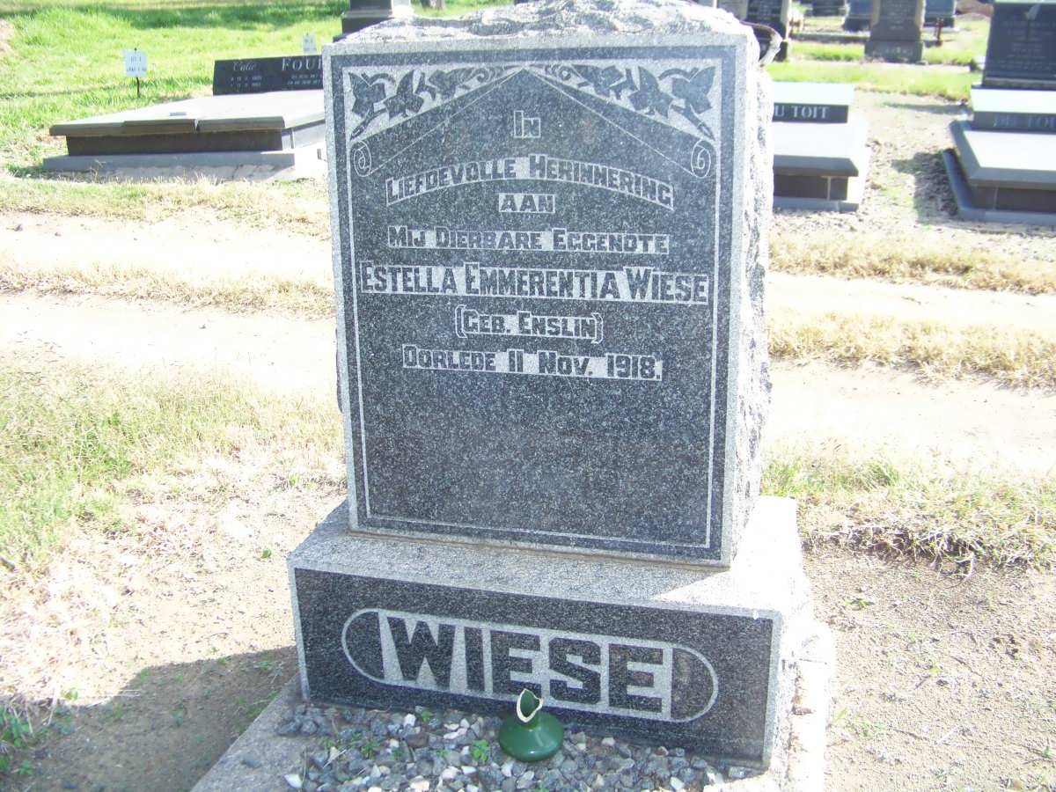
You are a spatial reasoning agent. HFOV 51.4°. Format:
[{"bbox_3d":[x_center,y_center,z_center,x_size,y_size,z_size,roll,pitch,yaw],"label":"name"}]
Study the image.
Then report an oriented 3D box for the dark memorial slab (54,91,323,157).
[{"bbox_3d":[-3.406,-2.860,11.598,2.300,0.360,2.200,2,19,9],"label":"dark memorial slab"}]

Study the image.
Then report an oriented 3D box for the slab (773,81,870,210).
[{"bbox_3d":[2.375,-2.152,9.383,1.000,0.740,2.350,5,20,17],"label":"slab"}]

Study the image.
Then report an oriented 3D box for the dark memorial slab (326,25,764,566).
[{"bbox_3d":[0.039,-0.224,2.150,0.806,1.037,0.250,4,20,14],"label":"dark memorial slab"}]

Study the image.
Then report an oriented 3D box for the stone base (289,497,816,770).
[{"bbox_3d":[0.068,0.432,2.344,0.998,0.330,0.518,4,20,14],"label":"stone base"}]

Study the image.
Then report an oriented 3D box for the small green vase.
[{"bbox_3d":[0.006,0.627,2.079,0.121,0.133,0.121,-1,19,0],"label":"small green vase"}]

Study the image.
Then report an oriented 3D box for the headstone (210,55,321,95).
[{"bbox_3d":[-2.787,-3.638,12.483,1.650,0.400,0.150,2,19,9],"label":"headstone"}]

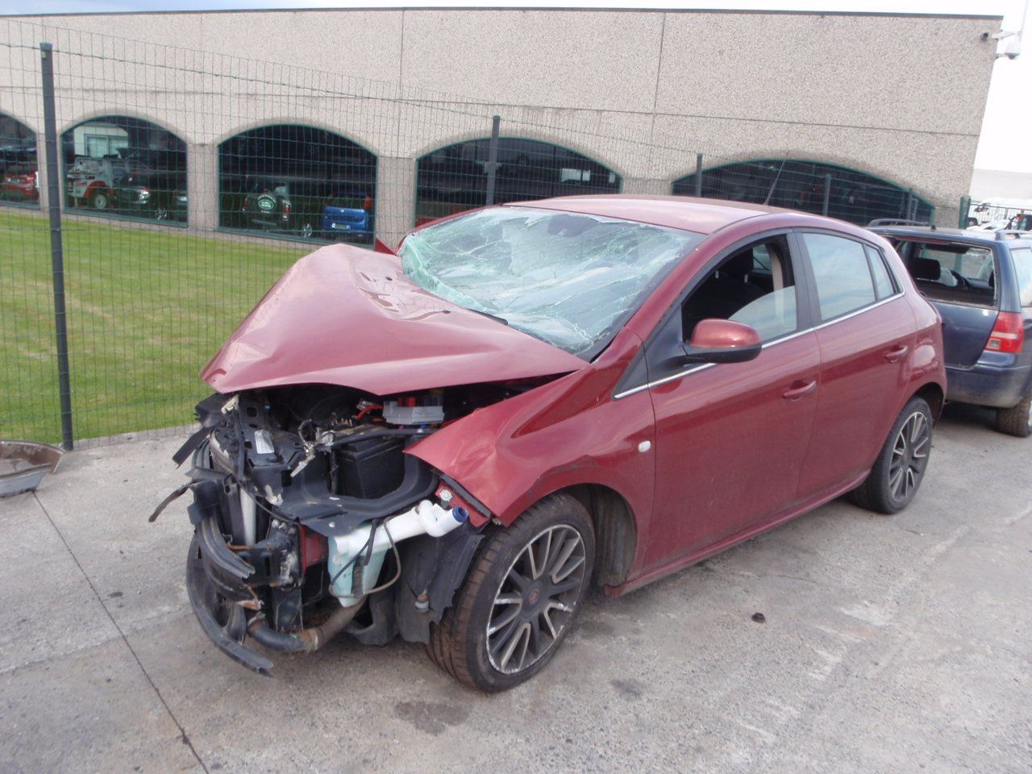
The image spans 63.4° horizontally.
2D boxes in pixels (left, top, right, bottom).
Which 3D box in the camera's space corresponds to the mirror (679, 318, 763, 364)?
[{"bbox_3d":[0.630,-0.139,2.553,0.180,0.150,0.220,-8,17,-44],"label":"mirror"}]

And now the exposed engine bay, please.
[{"bbox_3d":[-0.674,0.307,2.716,0.950,0.780,1.380,-8,17,-44],"label":"exposed engine bay"}]

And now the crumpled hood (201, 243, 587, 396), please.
[{"bbox_3d":[-0.548,-0.230,2.721,1.040,0.430,1.380,-8,17,-44],"label":"crumpled hood"}]

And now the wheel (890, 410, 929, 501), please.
[{"bbox_3d":[1.918,0.336,4.251,0.465,0.465,0.190,-8,17,-44],"label":"wheel"}]

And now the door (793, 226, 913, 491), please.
[{"bbox_3d":[1.456,-0.126,3.675,1.080,1.100,0.270,-8,17,-44],"label":"door"}]

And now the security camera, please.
[{"bbox_3d":[10.369,-7.124,17.500,0.450,0.450,0.450,1,13,-12],"label":"security camera"}]

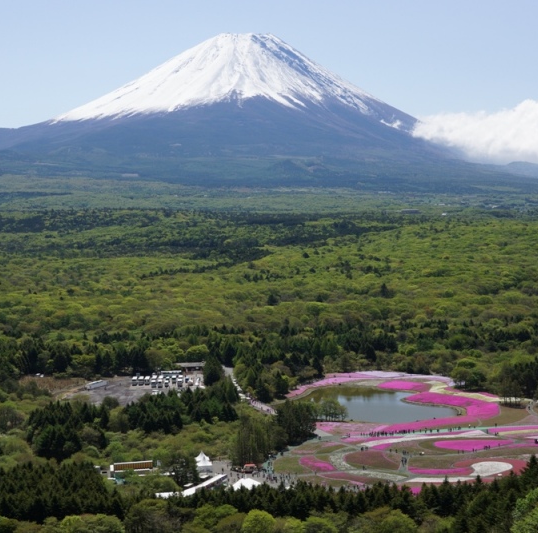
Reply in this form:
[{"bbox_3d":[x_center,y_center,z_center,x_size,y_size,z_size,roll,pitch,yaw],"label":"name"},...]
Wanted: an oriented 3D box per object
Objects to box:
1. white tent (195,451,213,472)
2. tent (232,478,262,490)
[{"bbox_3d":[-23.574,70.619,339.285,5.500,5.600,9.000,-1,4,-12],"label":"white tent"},{"bbox_3d":[-7.293,72.660,309.184,9.600,5.200,8.500,-1,4,-12],"label":"tent"}]

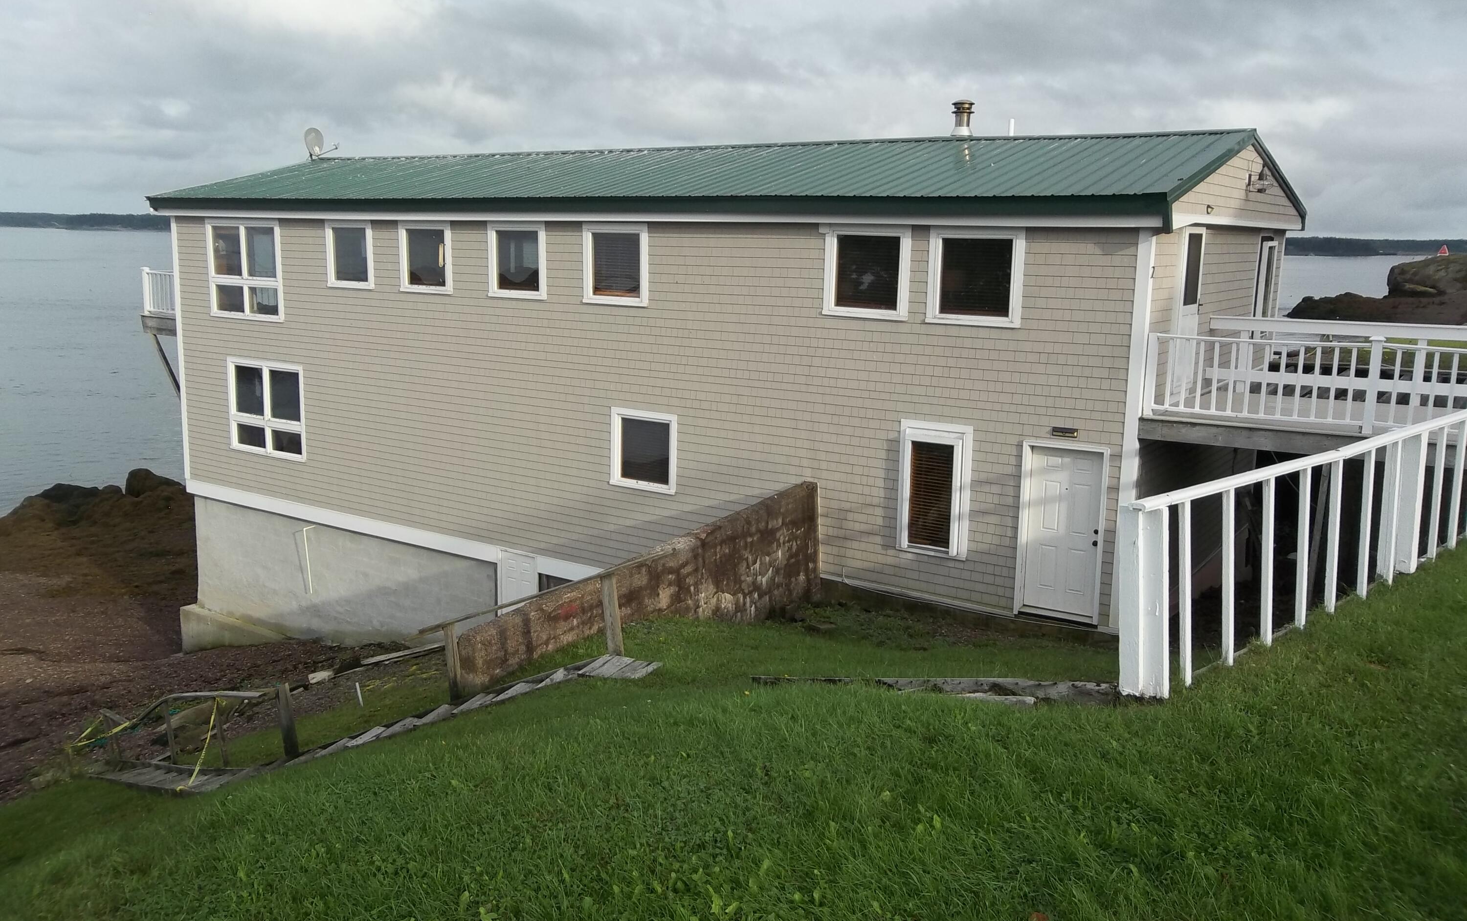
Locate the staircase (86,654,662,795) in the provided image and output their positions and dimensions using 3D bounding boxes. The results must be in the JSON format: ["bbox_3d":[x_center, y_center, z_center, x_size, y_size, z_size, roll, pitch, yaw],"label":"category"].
[{"bbox_3d":[-3.485,2.533,10.919,5.622,1.420,0.800,1,11,3],"label":"staircase"}]

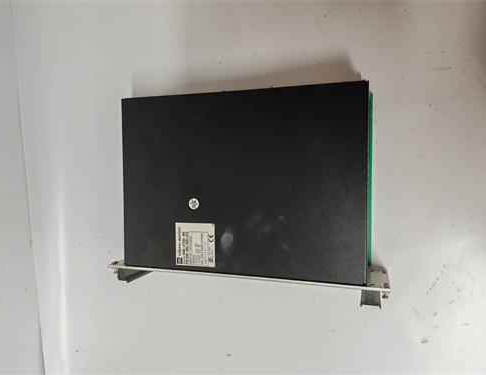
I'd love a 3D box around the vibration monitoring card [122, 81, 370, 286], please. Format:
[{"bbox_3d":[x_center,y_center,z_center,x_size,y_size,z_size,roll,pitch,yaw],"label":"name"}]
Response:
[{"bbox_3d":[0.000,0.001,0.369,0.250,0.058,0.178,1,93,18],"label":"vibration monitoring card"}]

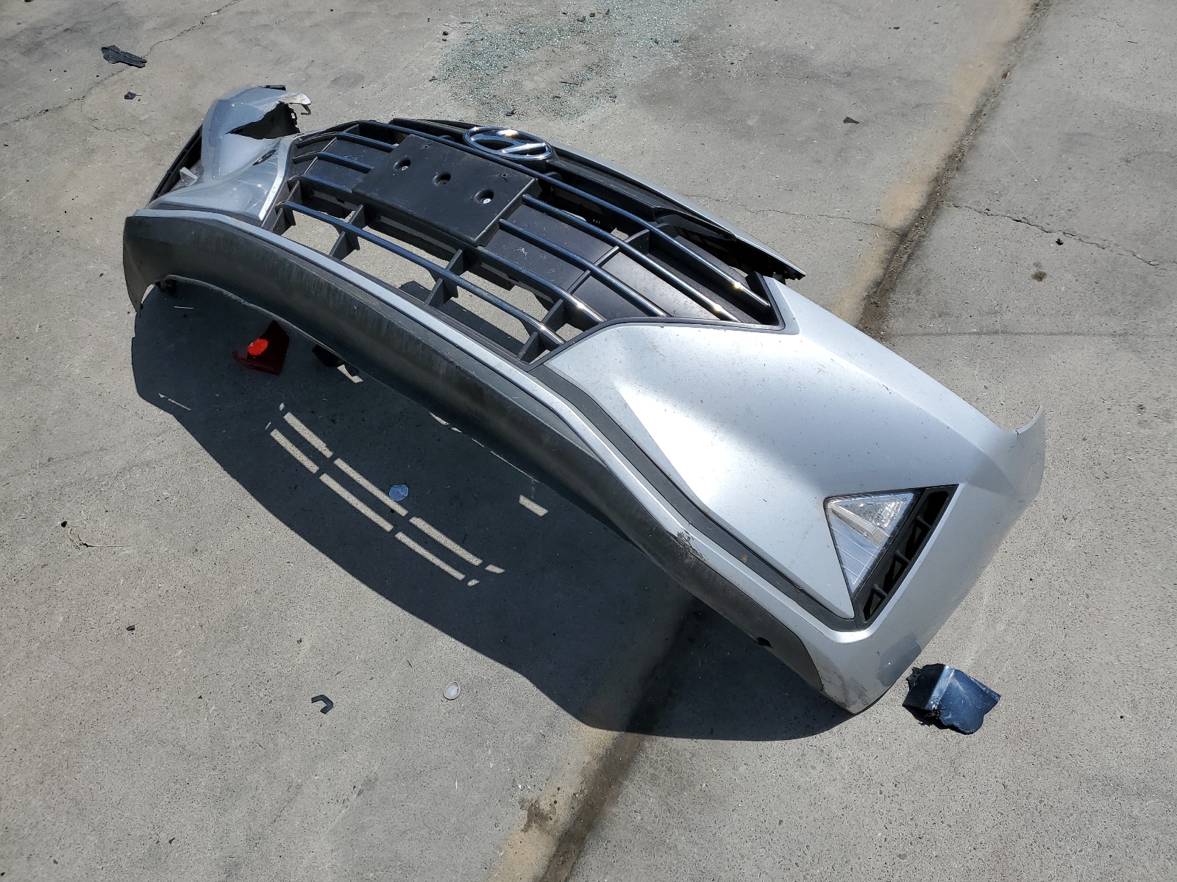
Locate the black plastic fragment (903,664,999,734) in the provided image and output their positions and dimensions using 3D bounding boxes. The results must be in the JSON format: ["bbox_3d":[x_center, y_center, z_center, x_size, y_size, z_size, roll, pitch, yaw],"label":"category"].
[{"bbox_3d":[0.500,0.356,1.227,0.119,0.045,0.078,20,56,26],"label":"black plastic fragment"}]

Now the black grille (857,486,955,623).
[{"bbox_3d":[0.427,0.161,1.223,0.061,0.048,0.242,44,73,-2],"label":"black grille"}]

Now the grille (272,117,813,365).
[{"bbox_3d":[-0.191,-0.370,1.432,1.155,0.180,0.413,29,69,32],"label":"grille"}]

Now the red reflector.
[{"bbox_3d":[-0.715,-0.200,1.977,0.121,0.037,0.138,-39,53,-22],"label":"red reflector"}]

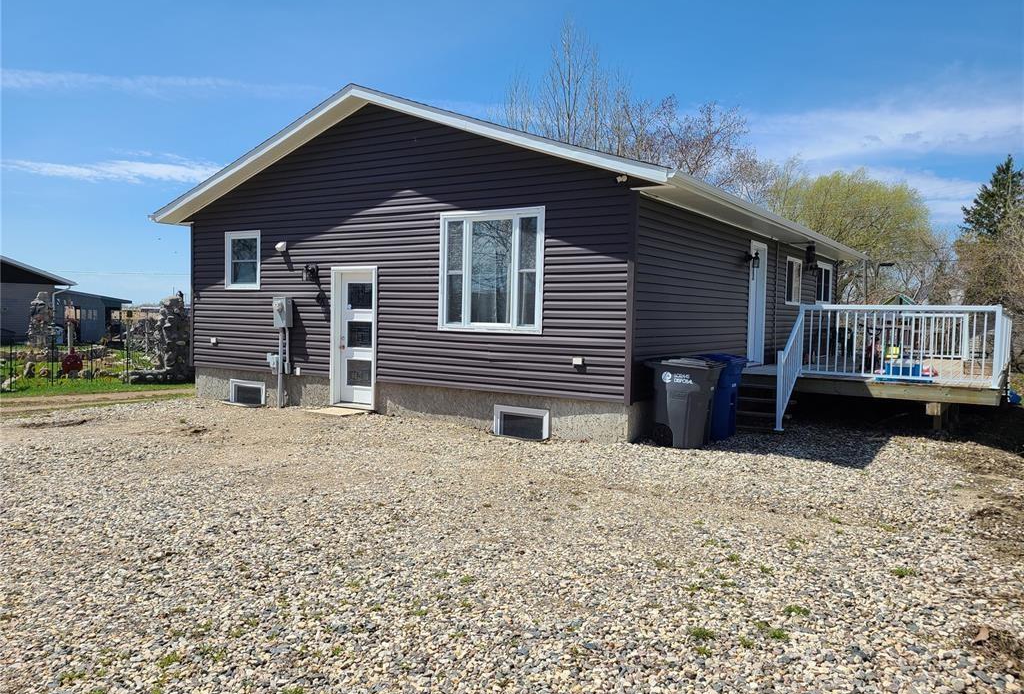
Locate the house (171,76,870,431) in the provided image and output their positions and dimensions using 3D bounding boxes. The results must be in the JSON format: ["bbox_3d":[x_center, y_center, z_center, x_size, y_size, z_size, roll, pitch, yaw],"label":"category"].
[{"bbox_3d":[1.415,-1.562,17.029,9.790,4.850,13.940,3,3,33],"label":"house"}]

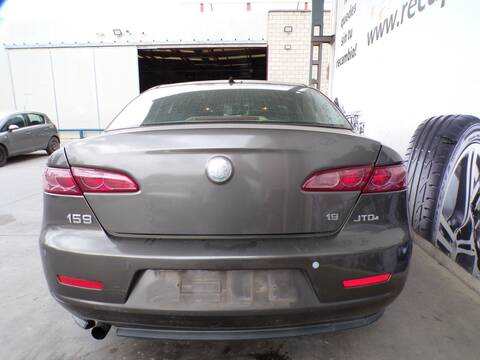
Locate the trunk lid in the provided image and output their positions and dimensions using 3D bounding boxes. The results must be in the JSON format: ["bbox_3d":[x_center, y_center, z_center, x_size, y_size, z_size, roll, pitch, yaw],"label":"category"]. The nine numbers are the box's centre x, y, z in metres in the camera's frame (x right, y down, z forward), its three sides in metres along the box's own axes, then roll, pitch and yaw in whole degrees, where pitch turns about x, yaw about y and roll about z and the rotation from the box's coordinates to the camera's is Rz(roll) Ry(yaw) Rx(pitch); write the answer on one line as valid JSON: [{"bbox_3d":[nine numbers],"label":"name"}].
[{"bbox_3d":[-0.068,-0.027,1.448,1.280,0.405,0.500,0,10,0],"label":"trunk lid"}]

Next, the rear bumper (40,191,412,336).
[{"bbox_3d":[-0.068,0.306,1.448,1.730,0.550,0.500,0,10,0],"label":"rear bumper"}]

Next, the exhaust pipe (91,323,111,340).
[{"bbox_3d":[-0.575,0.603,1.411,0.070,0.070,0.130,0,10,0],"label":"exhaust pipe"}]

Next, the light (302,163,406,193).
[{"bbox_3d":[0.474,-0.009,1.365,0.475,0.120,0.250,0,10,0],"label":"light"}]

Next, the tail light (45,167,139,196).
[{"bbox_3d":[-0.611,-0.009,1.365,0.475,0.120,0.250,0,10,0],"label":"tail light"}]

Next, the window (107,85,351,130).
[{"bbox_3d":[-0.068,-0.444,1.911,1.280,0.260,0.600,0,10,0],"label":"window"}]

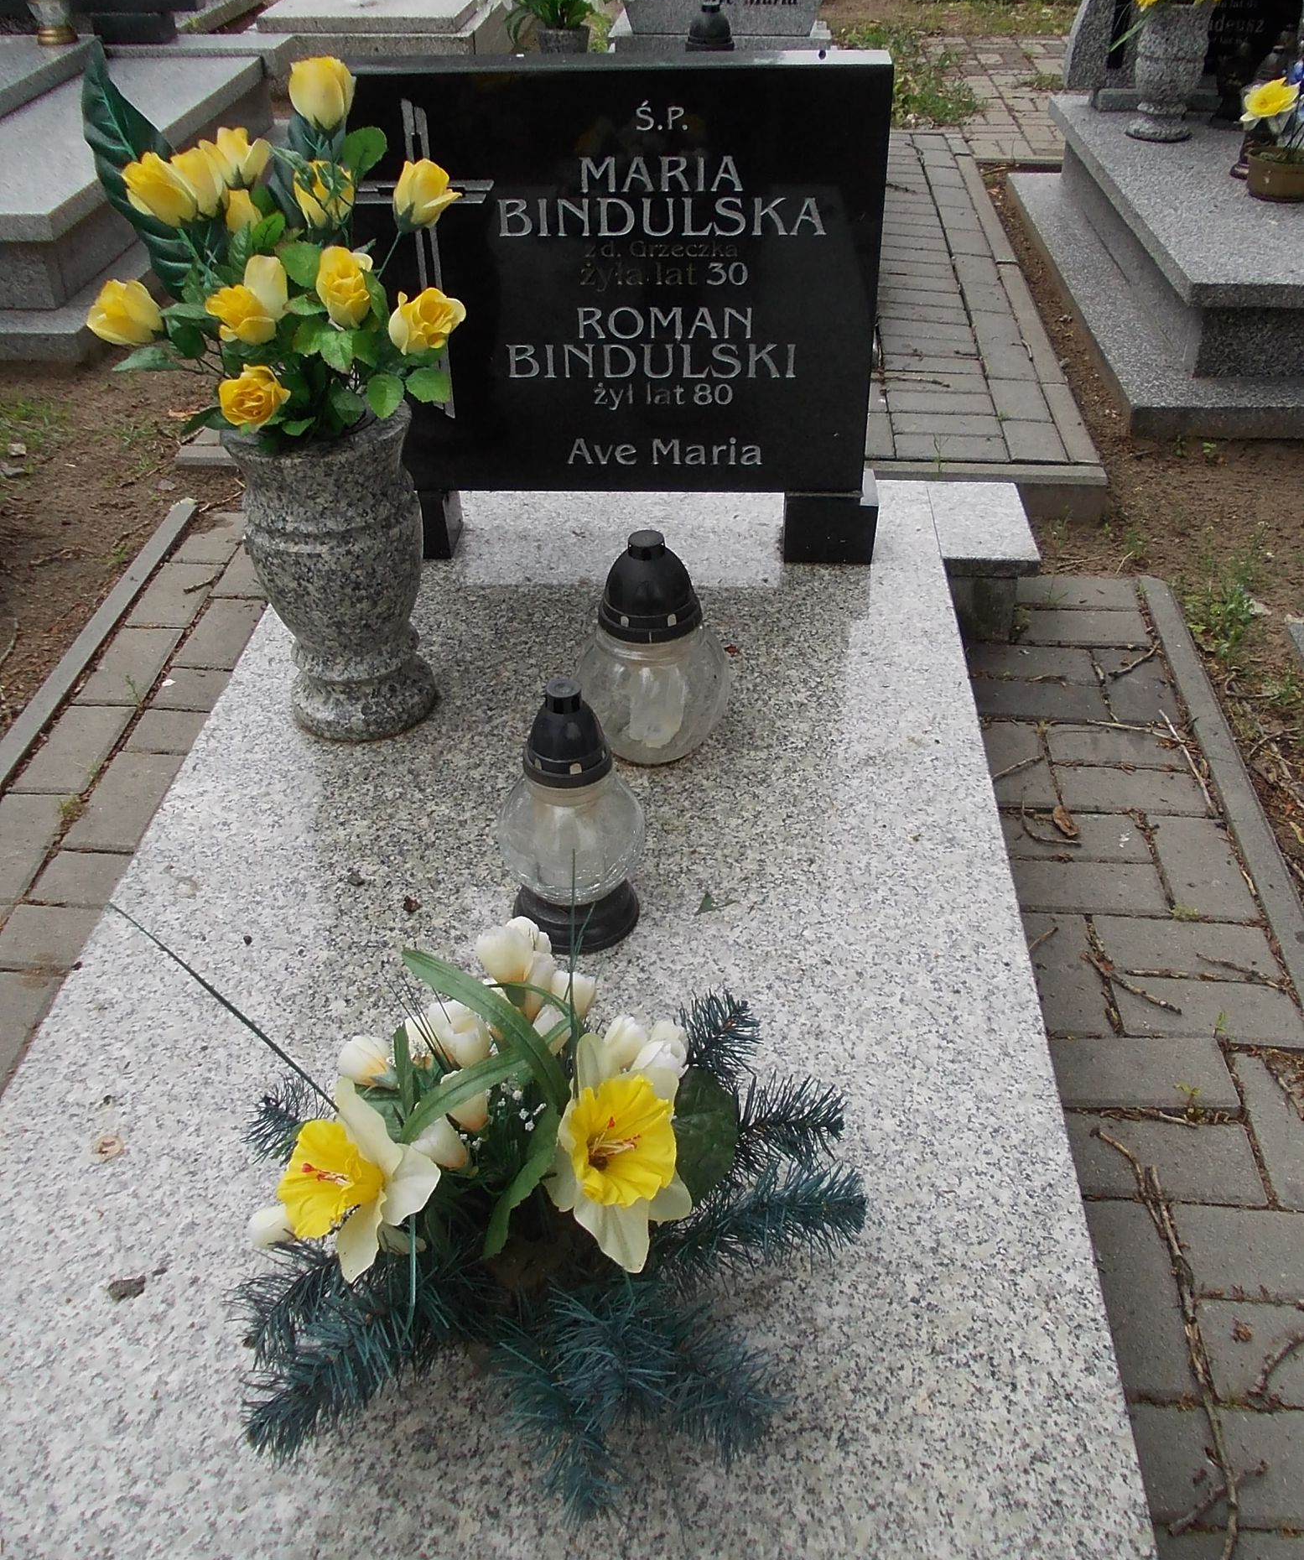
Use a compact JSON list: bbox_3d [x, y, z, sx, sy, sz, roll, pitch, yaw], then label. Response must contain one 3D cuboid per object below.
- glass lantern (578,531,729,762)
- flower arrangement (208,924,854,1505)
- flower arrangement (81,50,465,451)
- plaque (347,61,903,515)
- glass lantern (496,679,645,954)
[{"bbox_3d":[-0.002,-0.151,1.540,0.173,0.258,0.173,2,38,4],"label":"glass lantern"},{"bbox_3d":[-0.088,0.267,1.003,0.480,0.260,0.400,2,38,4],"label":"flower arrangement"},{"bbox_3d":[-0.364,-0.488,1.353,0.380,0.390,0.320,2,38,4],"label":"flower arrangement"},{"bbox_3d":[-0.051,-0.622,1.918,0.720,0.640,0.120,1,35,3],"label":"plaque"},{"bbox_3d":[-0.075,0.027,1.302,0.137,0.272,0.137,2,38,4],"label":"glass lantern"}]

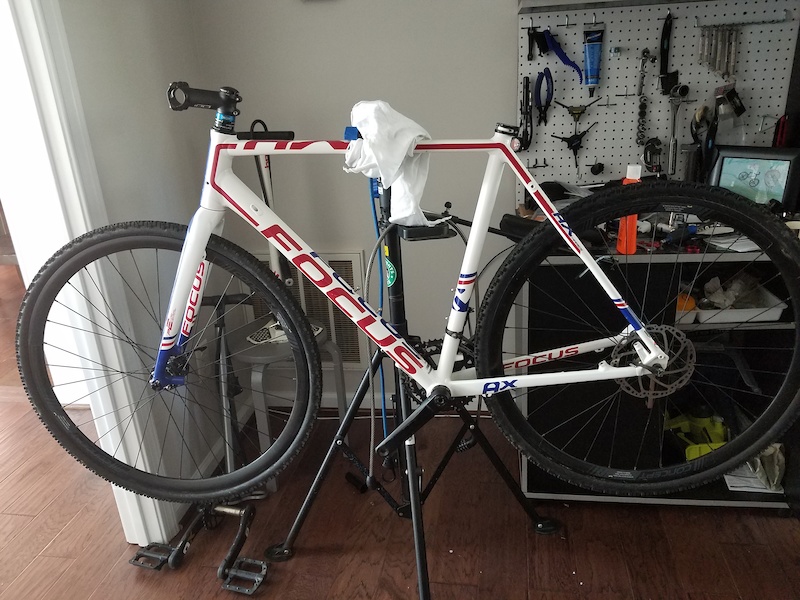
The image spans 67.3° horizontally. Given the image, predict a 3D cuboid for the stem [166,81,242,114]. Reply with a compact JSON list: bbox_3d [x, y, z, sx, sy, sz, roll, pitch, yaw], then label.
[{"bbox_3d":[-0.372,-0.387,1.151,0.135,0.052,0.046,4,18,0],"label":"stem"}]

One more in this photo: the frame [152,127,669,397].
[{"bbox_3d":[-0.021,-0.078,1.218,1.060,0.585,0.150,-3,18,7],"label":"frame"}]

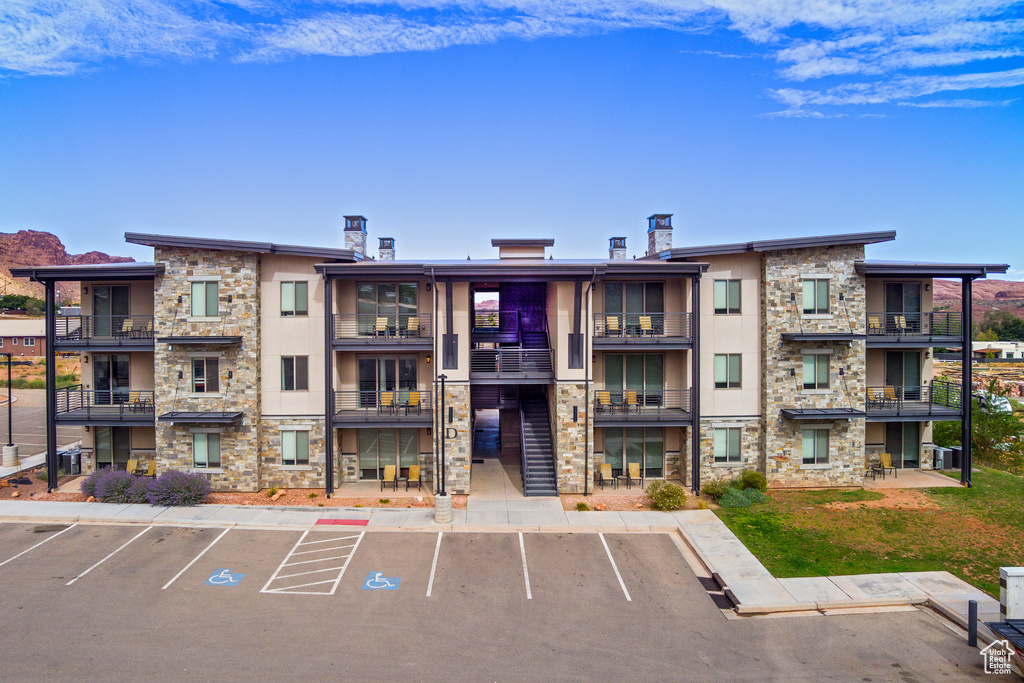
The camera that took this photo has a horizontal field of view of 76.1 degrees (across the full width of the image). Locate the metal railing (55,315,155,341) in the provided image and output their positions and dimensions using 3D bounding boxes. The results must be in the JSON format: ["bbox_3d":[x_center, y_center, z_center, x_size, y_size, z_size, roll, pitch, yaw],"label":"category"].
[{"bbox_3d":[-17.394,-0.594,28.899,4.220,1.100,2.000,0,2,-1],"label":"metal railing"}]

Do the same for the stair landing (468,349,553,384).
[{"bbox_3d":[0.022,1.060,28.650,3.600,1.470,1.500,0,2,-1],"label":"stair landing"}]

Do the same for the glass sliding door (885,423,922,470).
[{"bbox_3d":[18.167,4.772,30.400,1.680,2.330,0.150,0,2,-1],"label":"glass sliding door"}]

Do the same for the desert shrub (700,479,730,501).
[{"bbox_3d":[8.450,6.170,27.300,1.150,0.850,1.100,0,2,-1],"label":"desert shrub"}]

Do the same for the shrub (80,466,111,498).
[{"bbox_3d":[-17.080,5.687,26.955,1.200,1.038,1.160,0,2,-1],"label":"shrub"}]

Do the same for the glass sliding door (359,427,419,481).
[{"bbox_3d":[-5.215,4.788,27.810,2.630,2.370,0.120,0,2,-1],"label":"glass sliding door"}]

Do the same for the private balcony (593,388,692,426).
[{"bbox_3d":[5.570,2.770,28.900,4.250,1.600,2.100,0,2,-1],"label":"private balcony"}]

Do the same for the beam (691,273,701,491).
[{"bbox_3d":[7.507,1.827,26.756,0.330,8.809,0.320,0,2,-1],"label":"beam"}]

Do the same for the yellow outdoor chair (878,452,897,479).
[{"bbox_3d":[16.408,5.414,28.500,0.580,0.930,0.670,0,2,6],"label":"yellow outdoor chair"}]

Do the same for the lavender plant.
[{"bbox_3d":[-12.947,5.730,25.400,2.250,1.120,1.950,0,2,-1],"label":"lavender plant"}]

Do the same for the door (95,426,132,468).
[{"bbox_3d":[-17.694,4.785,29.060,1.660,2.300,0.120,0,2,-1],"label":"door"}]

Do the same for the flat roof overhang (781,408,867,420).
[{"bbox_3d":[12.830,2.986,26.950,2.950,0.220,1.150,0,2,-1],"label":"flat roof overhang"}]

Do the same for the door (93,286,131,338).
[{"bbox_3d":[-17.982,-1.348,29.400,1.730,2.430,0.150,0,2,-1],"label":"door"}]

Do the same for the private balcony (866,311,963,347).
[{"bbox_3d":[16.657,-0.512,28.224,3.980,1.460,2.250,0,2,-1],"label":"private balcony"}]

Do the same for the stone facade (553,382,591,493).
[{"bbox_3d":[2.578,4.070,27.650,1.500,4.600,1.200,0,2,-1],"label":"stone facade"}]

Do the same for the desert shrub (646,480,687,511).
[{"bbox_3d":[6.084,5.908,25.600,1.600,1.080,1.400,0,2,-1],"label":"desert shrub"}]

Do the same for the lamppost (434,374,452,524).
[{"bbox_3d":[-2.524,3.939,23.947,0.620,5.443,0.620,0,2,-1],"label":"lamppost"}]

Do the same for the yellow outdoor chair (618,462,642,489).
[{"bbox_3d":[5.314,5.823,28.200,0.620,0.960,0.700,0,2,-1],"label":"yellow outdoor chair"}]

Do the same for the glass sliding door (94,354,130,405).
[{"bbox_3d":[-18.986,1.805,31.100,1.740,2.420,0.120,0,2,-1],"label":"glass sliding door"}]

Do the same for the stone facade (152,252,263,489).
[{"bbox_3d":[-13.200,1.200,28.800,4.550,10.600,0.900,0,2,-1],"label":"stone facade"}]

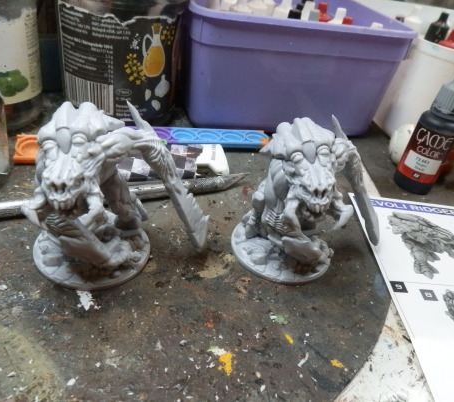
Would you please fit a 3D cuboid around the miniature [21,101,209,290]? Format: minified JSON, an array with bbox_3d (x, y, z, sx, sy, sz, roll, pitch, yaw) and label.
[{"bbox_3d":[-0.042,-0.002,0.170,0.073,0.069,0.060,6,36,-6],"label":"miniature"}]

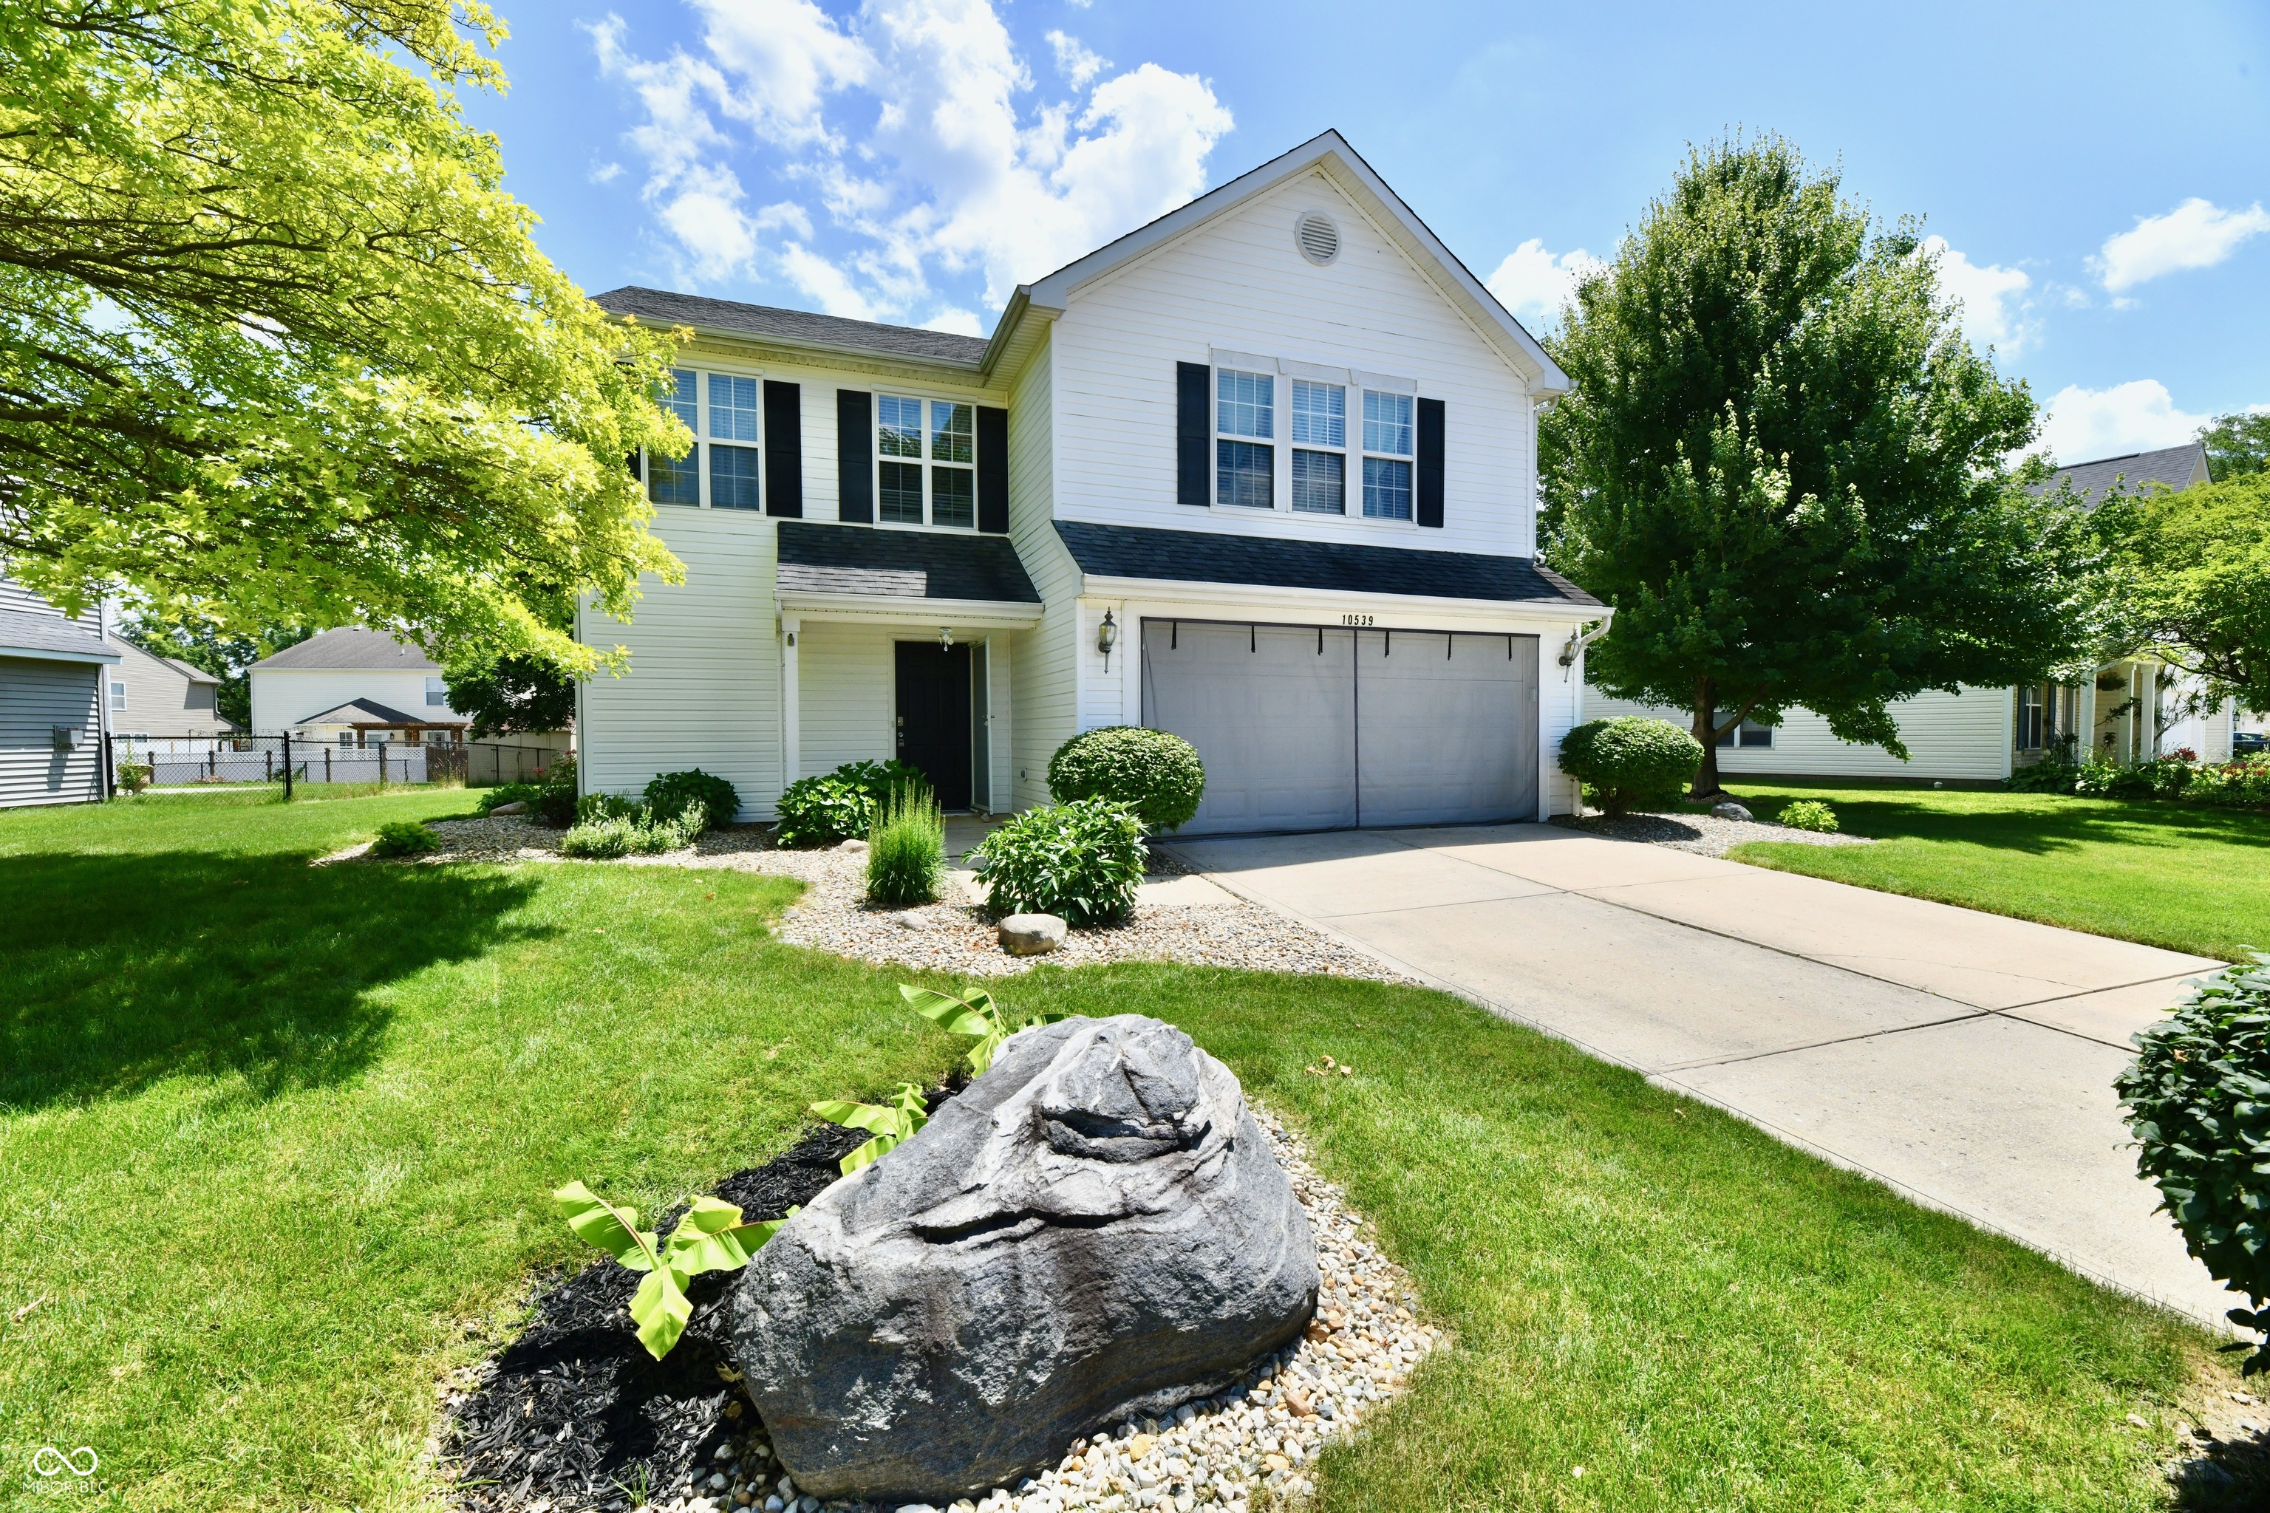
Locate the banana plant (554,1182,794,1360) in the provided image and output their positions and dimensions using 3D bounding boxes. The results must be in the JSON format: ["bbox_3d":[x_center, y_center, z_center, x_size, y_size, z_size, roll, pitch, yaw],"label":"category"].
[{"bbox_3d":[-1.035,1.143,1.970,0.520,0.330,0.460,-1,2,-28],"label":"banana plant"}]

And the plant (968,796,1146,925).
[{"bbox_3d":[-0.515,0.635,5.900,1.150,0.740,1.100,0,1,0],"label":"plant"}]

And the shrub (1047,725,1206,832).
[{"bbox_3d":[-0.068,0.296,7.500,1.340,1.050,1.300,0,1,-1],"label":"shrub"}]

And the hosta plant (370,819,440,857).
[{"bbox_3d":[-6.280,0.710,7.600,0.480,0.310,0.480,-1,2,-20],"label":"hosta plant"}]

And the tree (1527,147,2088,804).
[{"bbox_3d":[10.707,-4.818,14.700,7.800,10.900,7.800,1,2,36],"label":"tree"}]

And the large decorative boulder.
[{"bbox_3d":[-0.265,1.025,2.120,1.280,0.650,0.860,-1,2,-24],"label":"large decorative boulder"}]

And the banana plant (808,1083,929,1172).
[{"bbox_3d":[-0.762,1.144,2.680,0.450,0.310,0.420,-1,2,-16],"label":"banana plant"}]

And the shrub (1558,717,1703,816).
[{"bbox_3d":[5.620,0.130,10.000,1.380,1.130,1.350,-1,2,-20],"label":"shrub"}]

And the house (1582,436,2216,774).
[{"bbox_3d":[21.800,-3.404,26.300,15.000,7.600,13.000,-1,2,-30],"label":"house"}]

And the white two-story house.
[{"bbox_3d":[-1.582,-3.198,13.628,11.350,7.700,11.800,-1,2,-20],"label":"white two-story house"}]

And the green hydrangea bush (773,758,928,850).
[{"bbox_3d":[-2.914,0.414,9.150,1.450,0.820,1.350,-1,2,-18],"label":"green hydrangea bush"}]

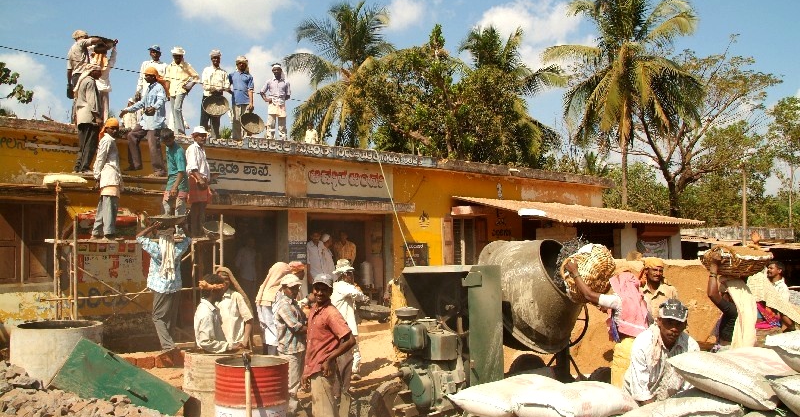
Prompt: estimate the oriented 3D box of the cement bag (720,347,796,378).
[{"bbox_3d":[2.000,0.870,3.350,0.640,0.170,0.440,4,-7,-41],"label":"cement bag"}]

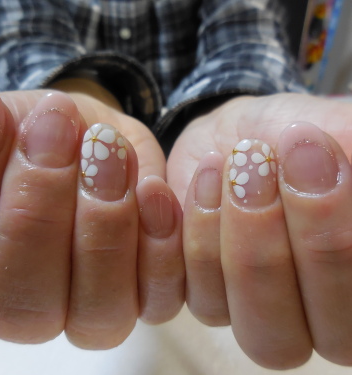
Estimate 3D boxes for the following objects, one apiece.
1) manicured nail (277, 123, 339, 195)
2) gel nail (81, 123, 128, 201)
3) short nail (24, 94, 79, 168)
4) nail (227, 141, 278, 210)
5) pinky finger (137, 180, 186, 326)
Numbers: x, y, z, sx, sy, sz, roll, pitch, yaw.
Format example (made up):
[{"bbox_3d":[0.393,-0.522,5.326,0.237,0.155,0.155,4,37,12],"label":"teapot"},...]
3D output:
[{"bbox_3d":[0.029,-0.007,0.081,0.012,0.016,0.005,-10,-14,19],"label":"manicured nail"},{"bbox_3d":[-0.018,-0.007,0.087,0.011,0.018,0.005,-7,-11,2],"label":"gel nail"},{"bbox_3d":[-0.028,-0.013,0.082,0.011,0.017,0.005,10,-12,-8],"label":"short nail"},{"bbox_3d":[0.018,-0.004,0.084,0.012,0.016,0.005,-3,-11,5],"label":"nail"},{"bbox_3d":[-0.004,0.017,0.098,0.012,0.040,0.019,-3,-3,3],"label":"pinky finger"}]

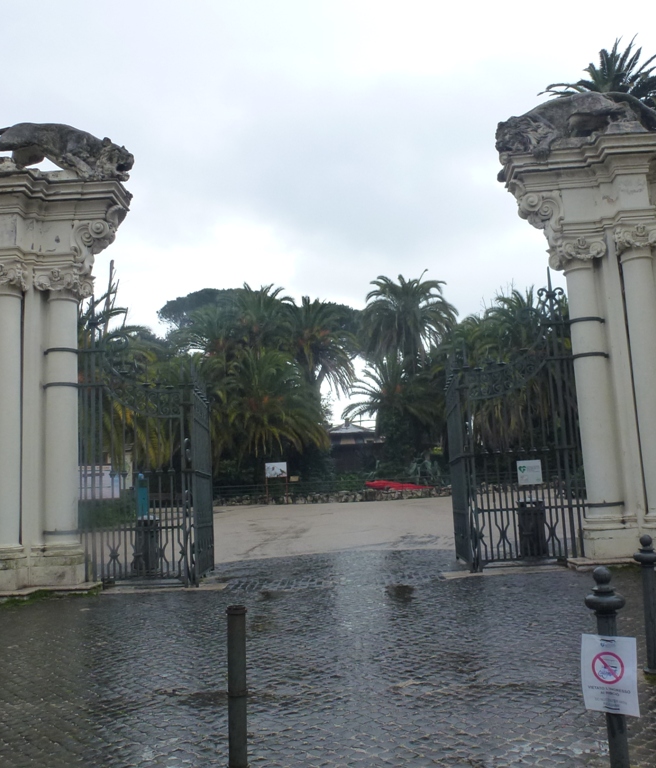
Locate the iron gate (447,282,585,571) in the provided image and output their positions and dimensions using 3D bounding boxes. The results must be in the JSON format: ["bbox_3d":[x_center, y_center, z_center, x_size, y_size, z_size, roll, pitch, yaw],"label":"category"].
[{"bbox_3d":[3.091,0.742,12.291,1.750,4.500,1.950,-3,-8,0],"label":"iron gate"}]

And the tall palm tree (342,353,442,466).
[{"bbox_3d":[4.838,2.738,50.055,7.800,9.800,7.800,-3,-8,0],"label":"tall palm tree"}]

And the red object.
[{"bbox_3d":[4.430,6.536,45.506,4.200,0.650,1.200,-3,-8,0],"label":"red object"}]

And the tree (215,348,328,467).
[{"bbox_3d":[-3.902,3.072,50.066,7.800,10.400,7.800,-3,-8,0],"label":"tree"}]

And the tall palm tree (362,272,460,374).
[{"bbox_3d":[6.683,-0.513,56.538,7.600,17.000,7.600,-3,-8,0],"label":"tall palm tree"}]

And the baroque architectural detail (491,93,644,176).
[{"bbox_3d":[4.401,-4.654,12.913,2.650,1.350,0.880,-2,-8,-8],"label":"baroque architectural detail"}]

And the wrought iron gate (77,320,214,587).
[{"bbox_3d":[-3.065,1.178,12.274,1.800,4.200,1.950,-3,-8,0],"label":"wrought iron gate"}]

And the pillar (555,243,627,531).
[{"bbox_3d":[4.402,-0.065,12.038,0.800,5.000,0.800,-3,-8,0],"label":"pillar"}]

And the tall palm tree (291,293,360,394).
[{"bbox_3d":[-0.335,1.318,56.334,6.500,15.200,6.500,-3,-8,0],"label":"tall palm tree"}]

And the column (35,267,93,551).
[{"bbox_3d":[-4.706,0.409,12.590,0.840,5.100,0.800,-3,-8,0],"label":"column"}]

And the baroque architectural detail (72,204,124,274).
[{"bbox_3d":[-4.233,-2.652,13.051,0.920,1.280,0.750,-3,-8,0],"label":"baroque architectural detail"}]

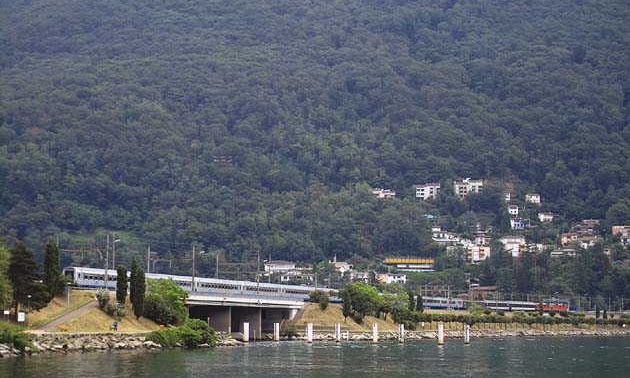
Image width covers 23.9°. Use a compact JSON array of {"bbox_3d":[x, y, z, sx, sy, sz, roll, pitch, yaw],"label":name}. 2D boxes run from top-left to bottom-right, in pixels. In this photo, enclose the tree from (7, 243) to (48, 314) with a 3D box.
[{"bbox_3d":[-42.760,13.360,222.000,5.820,11.040,5.530,2,-5,-11],"label":"tree"}]

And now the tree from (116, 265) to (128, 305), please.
[{"bbox_3d":[-33.130,16.610,256.000,1.980,6.880,1.980,1,-5,-7],"label":"tree"}]

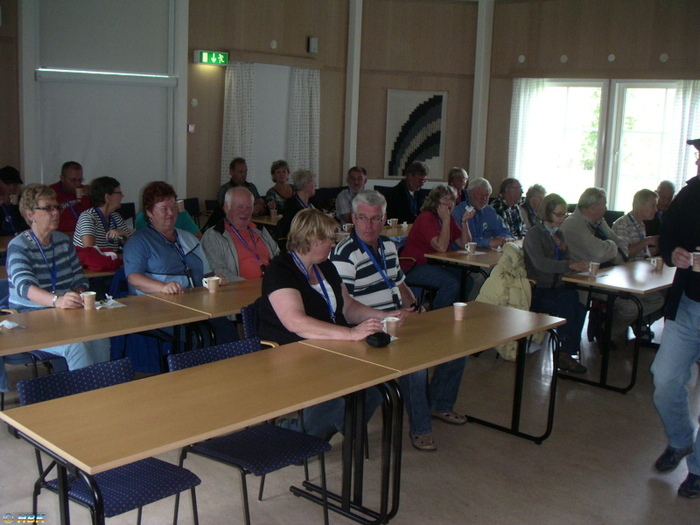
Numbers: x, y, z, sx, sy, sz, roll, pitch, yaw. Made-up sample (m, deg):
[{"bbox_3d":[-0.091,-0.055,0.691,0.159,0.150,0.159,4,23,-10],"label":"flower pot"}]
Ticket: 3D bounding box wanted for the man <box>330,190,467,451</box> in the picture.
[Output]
[{"bbox_3d":[0.235,0.274,4.195,0.760,1.331,0.630,11,13,43],"label":"man"}]

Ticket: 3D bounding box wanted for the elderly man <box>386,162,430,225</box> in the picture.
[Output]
[{"bbox_3d":[0.634,-0.329,7.794,0.780,1.372,0.560,10,13,41],"label":"elderly man"}]

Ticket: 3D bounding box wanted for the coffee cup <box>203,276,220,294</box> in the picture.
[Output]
[{"bbox_3d":[-0.783,0.126,4.379,0.105,0.080,0.075,2,9,0],"label":"coffee cup"}]

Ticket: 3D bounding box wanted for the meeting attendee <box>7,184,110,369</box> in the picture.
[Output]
[{"bbox_3d":[-1.532,0.243,4.108,0.750,1.298,0.580,10,12,40],"label":"meeting attendee"}]

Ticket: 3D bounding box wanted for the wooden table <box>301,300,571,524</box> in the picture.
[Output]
[{"bbox_3d":[0.460,0.689,3.904,0.598,0.706,1.382,11,13,43],"label":"wooden table"}]

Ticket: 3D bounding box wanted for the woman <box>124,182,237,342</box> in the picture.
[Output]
[{"bbox_3d":[-1.076,0.197,4.758,0.804,1.303,0.588,11,13,43],"label":"woman"}]

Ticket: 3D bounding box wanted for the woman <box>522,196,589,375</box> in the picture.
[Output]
[{"bbox_3d":[1.551,0.139,5.664,0.706,1.284,0.490,9,12,38],"label":"woman"}]

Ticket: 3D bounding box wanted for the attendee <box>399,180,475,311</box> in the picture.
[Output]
[{"bbox_3d":[0.739,-0.026,6.631,0.833,1.245,0.529,9,12,38],"label":"attendee"}]

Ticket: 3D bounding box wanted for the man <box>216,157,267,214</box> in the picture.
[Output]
[{"bbox_3d":[-1.090,-0.410,8.018,0.580,1.340,0.750,-5,12,-37],"label":"man"}]

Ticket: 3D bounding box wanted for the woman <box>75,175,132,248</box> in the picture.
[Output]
[{"bbox_3d":[-1.721,0.009,5.629,0.750,1.251,0.550,9,12,37],"label":"woman"}]

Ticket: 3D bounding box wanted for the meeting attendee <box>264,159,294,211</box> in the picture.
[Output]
[{"bbox_3d":[-0.735,-0.445,8.359,0.500,1.321,0.720,-4,11,-32],"label":"meeting attendee"}]

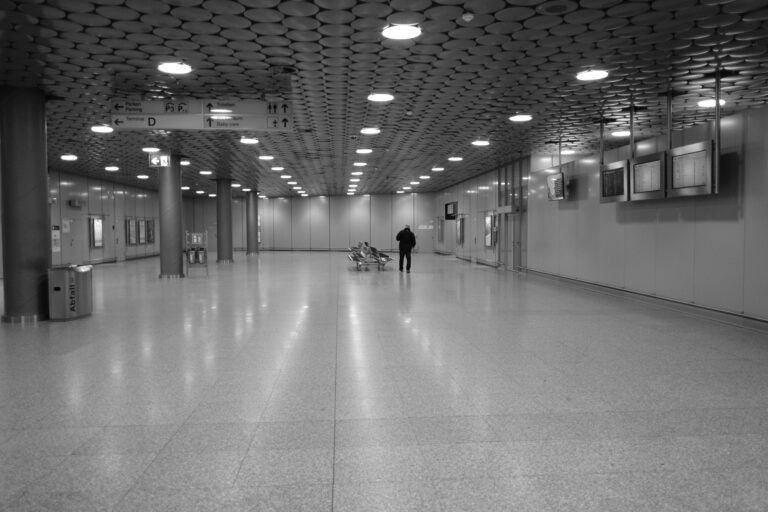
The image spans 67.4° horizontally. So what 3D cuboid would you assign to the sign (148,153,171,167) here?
[{"bbox_3d":[-6.880,-2.927,17.736,0.643,0.442,0.100,0,3,-4],"label":"sign"}]

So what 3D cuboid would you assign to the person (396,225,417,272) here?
[{"bbox_3d":[0.802,-0.266,20.528,0.640,1.697,0.400,-1,3,-6],"label":"person"}]

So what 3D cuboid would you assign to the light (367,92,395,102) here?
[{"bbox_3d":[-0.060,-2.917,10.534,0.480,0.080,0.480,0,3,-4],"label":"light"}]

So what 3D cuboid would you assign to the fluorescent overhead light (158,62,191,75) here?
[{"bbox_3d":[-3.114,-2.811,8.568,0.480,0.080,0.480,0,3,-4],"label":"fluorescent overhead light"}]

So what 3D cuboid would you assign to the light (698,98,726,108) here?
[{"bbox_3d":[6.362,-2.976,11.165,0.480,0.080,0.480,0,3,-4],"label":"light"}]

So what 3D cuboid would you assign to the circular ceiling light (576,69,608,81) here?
[{"bbox_3d":[3.359,-2.923,9.299,0.470,0.080,0.470,0,3,0],"label":"circular ceiling light"}]

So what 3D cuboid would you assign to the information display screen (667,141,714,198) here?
[{"bbox_3d":[5.133,-1.409,9.607,0.110,0.833,1.222,0,3,-4],"label":"information display screen"}]

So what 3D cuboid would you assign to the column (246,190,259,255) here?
[{"bbox_3d":[-8.277,-2.093,36.313,0.730,3.950,0.730,0,3,-4],"label":"column"}]

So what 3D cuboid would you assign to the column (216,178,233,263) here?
[{"bbox_3d":[-7.813,-1.734,28.333,0.730,4.043,0.730,0,3,-4],"label":"column"}]

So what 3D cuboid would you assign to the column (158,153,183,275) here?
[{"bbox_3d":[-7.118,-1.317,19.329,0.730,4.043,0.730,0,3,-4],"label":"column"}]

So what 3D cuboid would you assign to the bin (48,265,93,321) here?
[{"bbox_3d":[-5.591,0.664,10.323,0.420,0.910,0.700,0,3,5],"label":"bin"}]

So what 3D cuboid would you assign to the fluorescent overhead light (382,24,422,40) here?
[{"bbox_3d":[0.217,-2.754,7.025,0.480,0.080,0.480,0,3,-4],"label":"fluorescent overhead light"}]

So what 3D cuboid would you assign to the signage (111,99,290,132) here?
[{"bbox_3d":[-3.370,-2.595,10.671,3.273,0.574,0.130,0,3,-4],"label":"signage"}]

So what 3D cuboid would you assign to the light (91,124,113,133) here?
[{"bbox_3d":[-6.894,-3.098,14.085,0.470,0.080,0.470,0,3,-4],"label":"light"}]

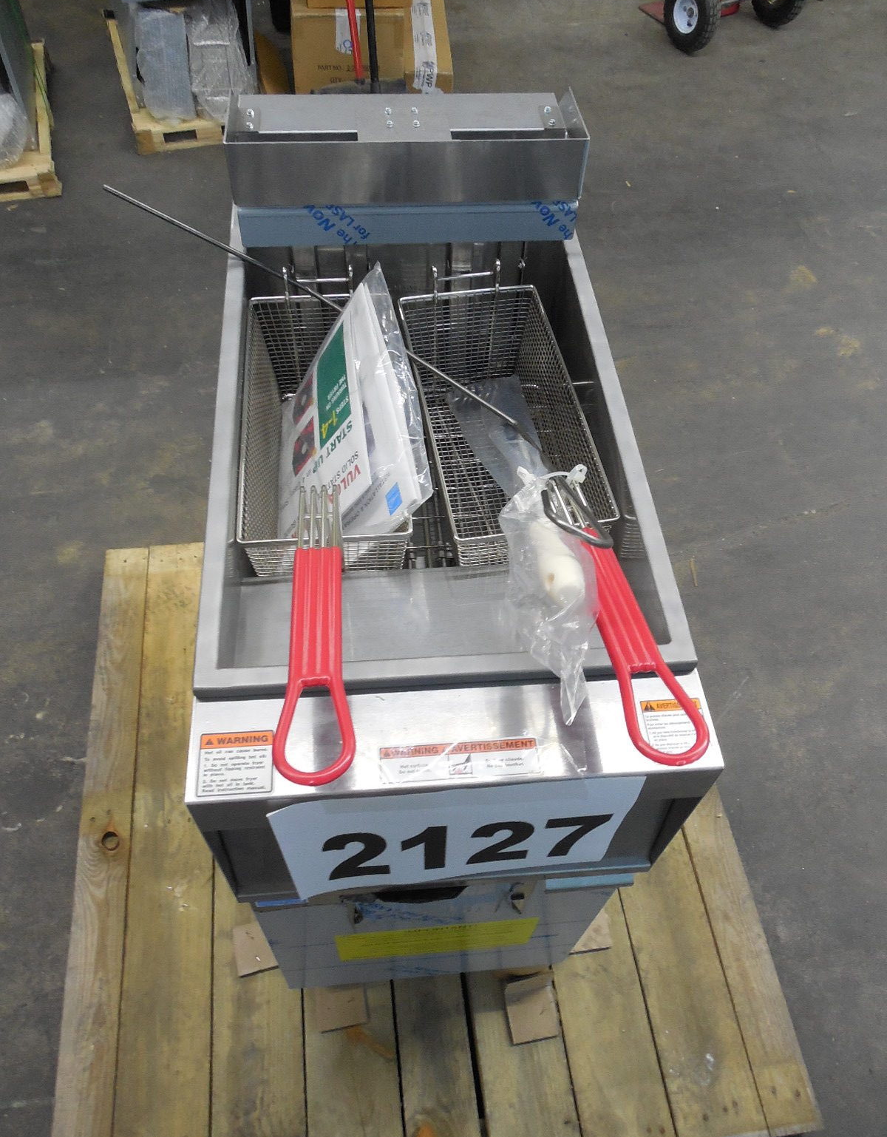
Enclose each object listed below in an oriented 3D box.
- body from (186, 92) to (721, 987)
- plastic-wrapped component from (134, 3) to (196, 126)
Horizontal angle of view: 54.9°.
[{"bbox_3d":[-0.034,0.044,1.149,0.396,0.945,0.805,-3,56,-5],"label":"body"},{"bbox_3d":[-0.888,-1.611,2.734,0.150,0.280,0.110,-14,57,-12],"label":"plastic-wrapped component"}]

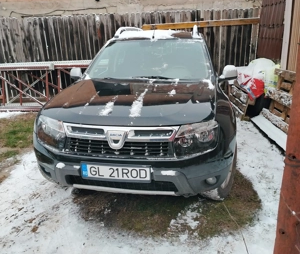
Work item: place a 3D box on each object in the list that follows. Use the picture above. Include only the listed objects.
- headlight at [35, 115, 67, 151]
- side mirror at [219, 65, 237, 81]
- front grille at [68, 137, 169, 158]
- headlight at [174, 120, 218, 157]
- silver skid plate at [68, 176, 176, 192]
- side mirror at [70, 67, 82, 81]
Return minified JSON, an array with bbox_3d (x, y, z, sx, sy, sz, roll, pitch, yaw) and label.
[{"bbox_3d":[-0.817,0.045,2.292,0.350,0.240,0.280,5,17,20],"label":"headlight"},{"bbox_3d":[0.888,-0.590,3.116,0.210,0.180,0.130,2,16,10],"label":"side mirror"},{"bbox_3d":[-0.244,0.157,2.078,0.850,0.145,0.100,2,16,10],"label":"front grille"},{"bbox_3d":[0.374,0.089,2.080,0.350,0.240,0.280,-1,16,0],"label":"headlight"},{"bbox_3d":[-0.230,0.512,2.229,0.870,0.080,0.120,2,16,10],"label":"silver skid plate"},{"bbox_3d":[-0.893,-0.655,3.433,0.210,0.180,0.130,2,16,10],"label":"side mirror"}]

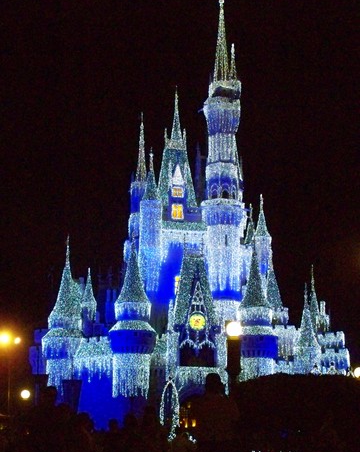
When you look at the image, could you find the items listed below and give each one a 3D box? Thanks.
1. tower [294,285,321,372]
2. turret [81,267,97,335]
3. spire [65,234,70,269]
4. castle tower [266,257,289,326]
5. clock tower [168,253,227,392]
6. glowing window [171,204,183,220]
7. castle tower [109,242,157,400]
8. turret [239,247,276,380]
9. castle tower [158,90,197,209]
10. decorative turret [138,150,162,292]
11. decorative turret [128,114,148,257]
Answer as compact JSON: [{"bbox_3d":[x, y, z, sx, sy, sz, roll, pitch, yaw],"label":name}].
[{"bbox_3d":[11.868,9.909,94.227,2.420,9.240,2.420,1,-13,-6],"label":"tower"},{"bbox_3d":[-9.074,7.483,101.000,1.584,6.543,1.584,1,-11,-8],"label":"turret"},{"bbox_3d":[-10.644,2.436,95.980,0.620,3.240,0.620,1,-13,-6],"label":"spire"},{"bbox_3d":[9.406,6.277,98.160,2.230,6.770,2.230,1,-13,-6],"label":"castle tower"},{"bbox_3d":[1.499,9.356,97.000,4.964,13.663,4.964,1,-11,-8],"label":"clock tower"},{"bbox_3d":[-0.337,-1.403,105.097,1.190,1.600,0.250,1,-13,-6],"label":"glowing window"},{"bbox_3d":[-4.265,8.843,91.395,4.290,15.050,4.290,1,-13,-6],"label":"castle tower"},{"bbox_3d":[7.507,8.464,98.000,3.445,12.728,3.445,1,-11,-8],"label":"turret"},{"bbox_3d":[-0.300,-8.337,111.000,3.658,12.251,3.658,1,-11,-8],"label":"castle tower"},{"bbox_3d":[-3.025,-0.334,103.819,2.360,15.490,2.360,1,-13,-6],"label":"decorative turret"},{"bbox_3d":[-4.533,-4.667,112.000,2.186,15.931,2.186,1,-11,-8],"label":"decorative turret"}]

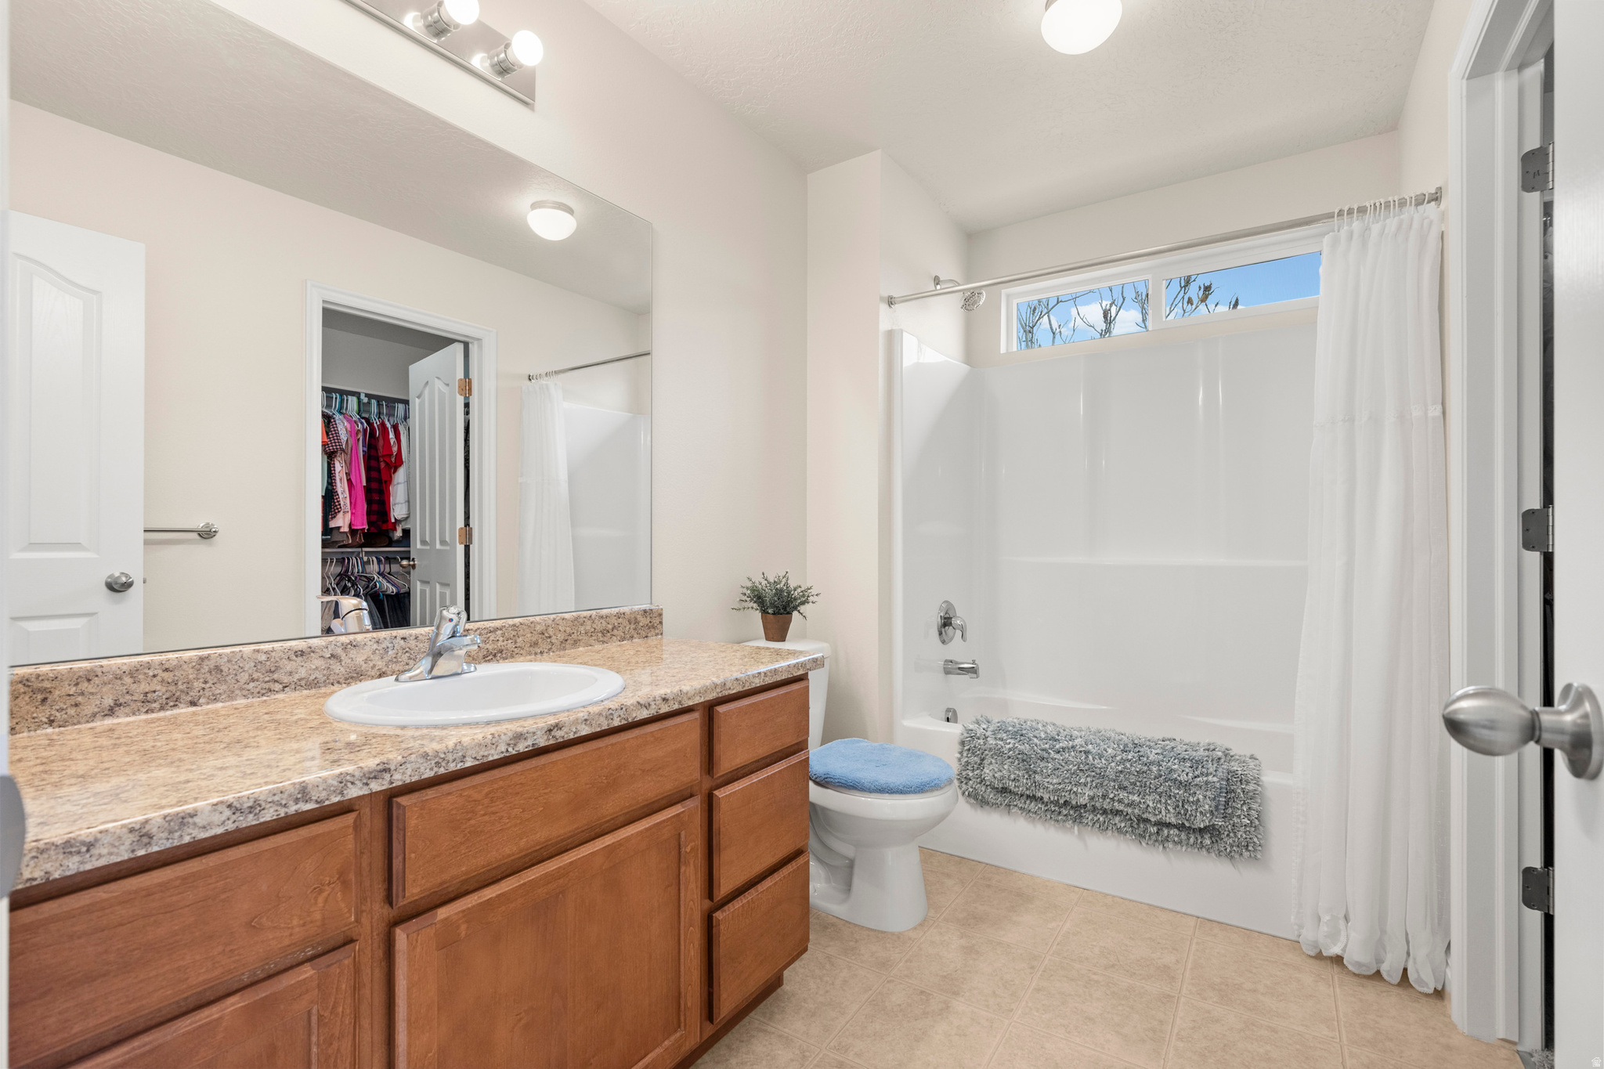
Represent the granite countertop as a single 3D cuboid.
[{"bbox_3d":[-0.575,0.301,1.292,0.548,0.037,1.420,0,-1,34],"label":"granite countertop"}]

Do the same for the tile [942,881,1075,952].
[{"bbox_3d":[0.591,1.090,2.040,0.301,0.010,0.301,0,-1,34],"label":"tile"}]

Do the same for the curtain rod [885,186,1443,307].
[{"bbox_3d":[0.940,-0.832,2.154,1.495,0.050,0.050,0,-1,33],"label":"curtain rod"}]

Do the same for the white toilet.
[{"bbox_3d":[0.120,0.717,2.139,0.729,0.735,0.450,0,-1,34],"label":"white toilet"}]

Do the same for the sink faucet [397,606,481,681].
[{"bbox_3d":[-0.649,0.203,1.329,0.150,0.130,0.155,0,-1,34],"label":"sink faucet"}]

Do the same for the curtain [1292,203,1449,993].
[{"bbox_3d":[1.414,0.135,1.795,0.307,1.887,0.150,0,-1,34],"label":"curtain"}]

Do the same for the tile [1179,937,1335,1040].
[{"bbox_3d":[1.093,1.088,1.706,0.301,0.010,0.301,0,-1,34],"label":"tile"}]

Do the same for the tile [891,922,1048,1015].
[{"bbox_3d":[0.424,1.087,1.789,0.301,0.010,0.301,0,-1,34],"label":"tile"}]

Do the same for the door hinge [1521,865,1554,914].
[{"bbox_3d":[1.522,0.738,1.475,0.050,0.092,0.030,0,-1,34],"label":"door hinge"}]

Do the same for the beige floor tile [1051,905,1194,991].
[{"bbox_3d":[0.842,1.089,1.873,0.301,0.010,0.301,0,-1,34],"label":"beige floor tile"}]

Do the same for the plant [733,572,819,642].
[{"bbox_3d":[-0.086,0.236,2.318,0.250,0.230,0.260,0,-1,0],"label":"plant"}]

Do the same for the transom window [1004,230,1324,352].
[{"bbox_3d":[1.388,-0.931,2.786,1.223,0.277,0.080,0,-1,34],"label":"transom window"}]

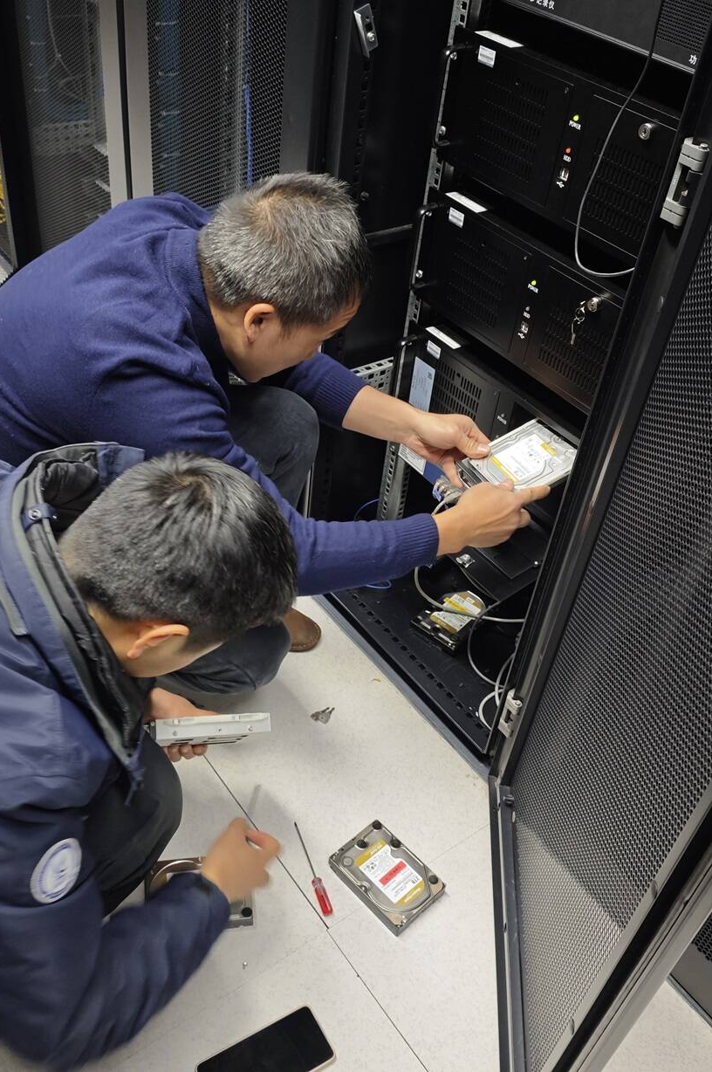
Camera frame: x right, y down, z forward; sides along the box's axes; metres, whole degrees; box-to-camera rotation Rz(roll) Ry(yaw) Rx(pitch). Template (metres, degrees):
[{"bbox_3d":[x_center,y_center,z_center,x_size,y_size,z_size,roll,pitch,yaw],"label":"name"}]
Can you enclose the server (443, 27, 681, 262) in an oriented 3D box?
[{"bbox_3d":[0.446,-0.570,1.331,0.500,0.177,0.482,-23,49,-30],"label":"server"}]

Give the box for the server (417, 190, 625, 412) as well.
[{"bbox_3d":[0.424,-0.401,1.479,0.500,0.177,0.482,-23,49,-30],"label":"server"}]

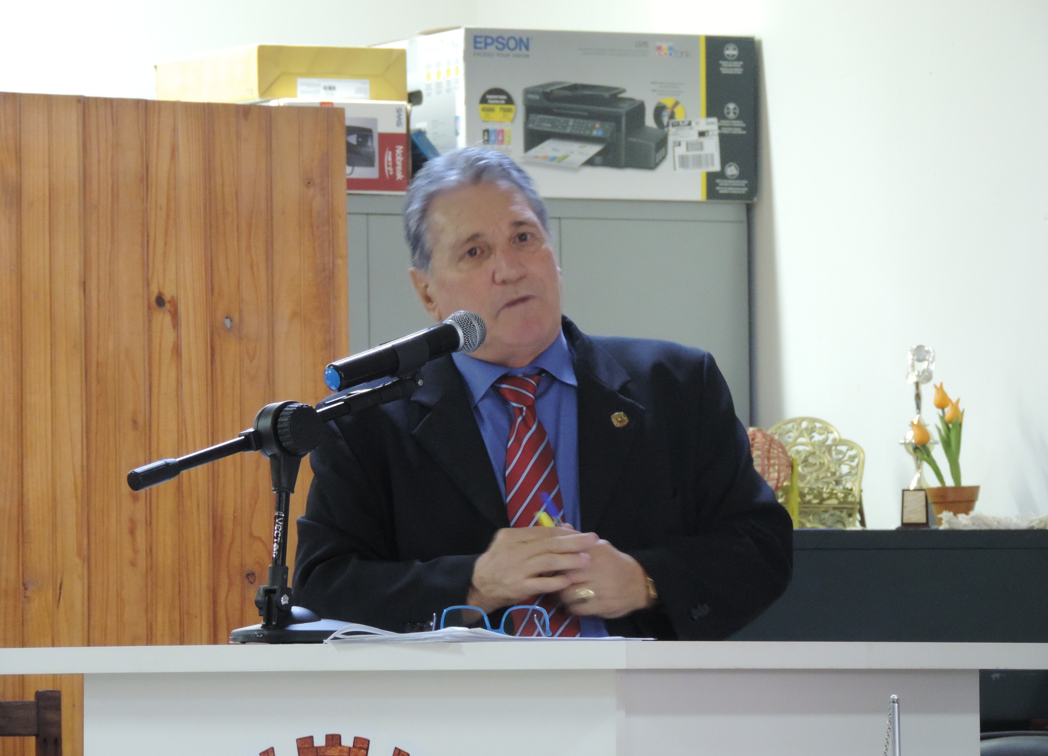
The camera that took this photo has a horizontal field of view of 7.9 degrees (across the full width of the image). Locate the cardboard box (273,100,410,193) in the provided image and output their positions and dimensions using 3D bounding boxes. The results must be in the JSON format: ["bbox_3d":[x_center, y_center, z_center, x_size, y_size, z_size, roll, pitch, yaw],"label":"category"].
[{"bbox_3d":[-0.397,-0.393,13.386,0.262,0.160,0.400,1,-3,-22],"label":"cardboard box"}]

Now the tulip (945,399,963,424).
[{"bbox_3d":[0.699,0.055,12.300,0.028,0.041,0.028,0,-2,0],"label":"tulip"}]

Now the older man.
[{"bbox_3d":[0.028,0.569,9.165,0.590,1.700,0.400,0,-2,-3],"label":"older man"}]

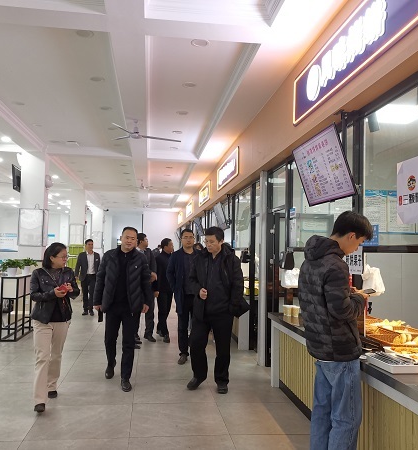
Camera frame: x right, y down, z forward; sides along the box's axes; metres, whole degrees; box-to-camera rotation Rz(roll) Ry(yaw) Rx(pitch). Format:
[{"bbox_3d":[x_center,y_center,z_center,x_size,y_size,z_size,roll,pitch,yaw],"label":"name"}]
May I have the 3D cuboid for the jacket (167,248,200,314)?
[{"bbox_3d":[-0.289,0.763,6.435,0.560,0.900,0.360,2,-3,-15],"label":"jacket"}]

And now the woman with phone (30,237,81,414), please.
[{"bbox_3d":[-1.469,0.923,4.447,0.460,1.530,0.400,4,-4,-41],"label":"woman with phone"}]

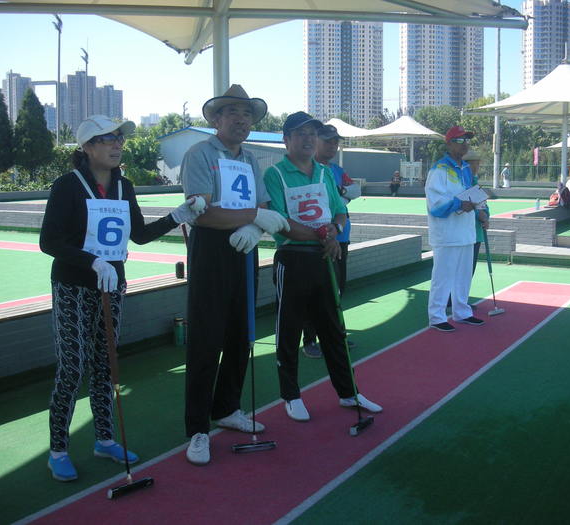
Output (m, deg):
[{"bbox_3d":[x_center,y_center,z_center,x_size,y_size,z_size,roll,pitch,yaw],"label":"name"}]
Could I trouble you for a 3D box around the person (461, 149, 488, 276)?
[{"bbox_3d":[1.778,-0.307,6.606,0.340,1.530,0.460,7,11,41],"label":"person"}]

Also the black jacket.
[{"bbox_3d":[-0.778,-0.148,3.087,0.570,0.540,0.370,-5,9,-30],"label":"black jacket"}]

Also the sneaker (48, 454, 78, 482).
[{"bbox_3d":[-1.012,0.916,3.222,0.090,0.085,0.240,-5,9,-35],"label":"sneaker"}]

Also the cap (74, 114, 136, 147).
[{"bbox_3d":[-0.770,-0.561,3.029,0.260,0.140,0.175,-13,0,33],"label":"cap"}]

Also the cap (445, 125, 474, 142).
[{"bbox_3d":[1.547,-1.136,6.257,0.255,0.150,0.175,3,8,25],"label":"cap"}]

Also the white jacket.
[{"bbox_3d":[1.480,-0.554,6.330,0.370,0.770,0.520,4,8,30],"label":"white jacket"}]

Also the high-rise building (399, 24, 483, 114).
[{"bbox_3d":[92.215,-100.332,418.793,45.000,98.000,18.000,-1,7,-8],"label":"high-rise building"}]

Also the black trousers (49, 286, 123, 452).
[{"bbox_3d":[-0.925,0.422,3.278,0.370,0.860,0.260,-6,9,-40],"label":"black trousers"}]

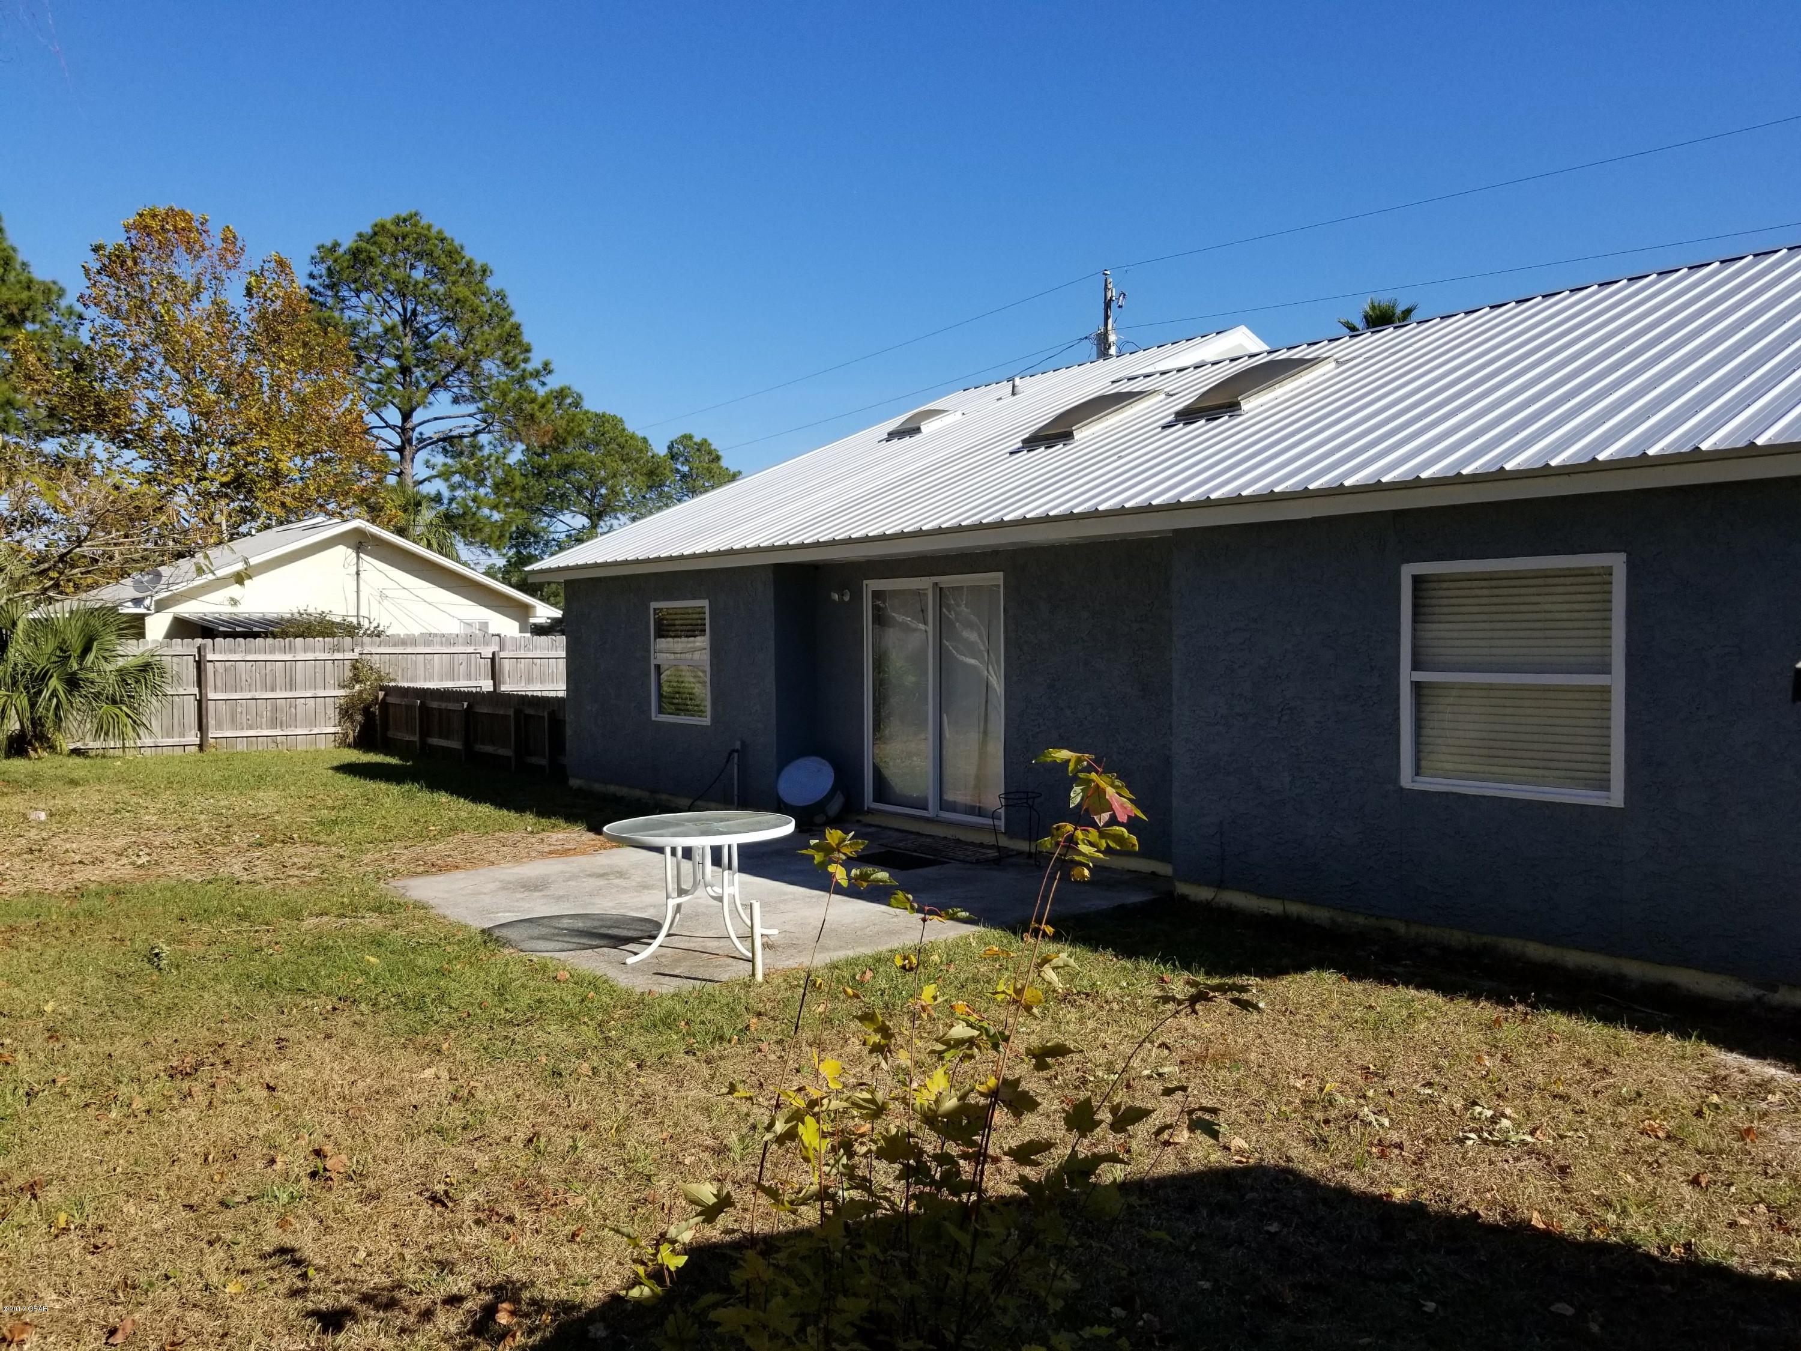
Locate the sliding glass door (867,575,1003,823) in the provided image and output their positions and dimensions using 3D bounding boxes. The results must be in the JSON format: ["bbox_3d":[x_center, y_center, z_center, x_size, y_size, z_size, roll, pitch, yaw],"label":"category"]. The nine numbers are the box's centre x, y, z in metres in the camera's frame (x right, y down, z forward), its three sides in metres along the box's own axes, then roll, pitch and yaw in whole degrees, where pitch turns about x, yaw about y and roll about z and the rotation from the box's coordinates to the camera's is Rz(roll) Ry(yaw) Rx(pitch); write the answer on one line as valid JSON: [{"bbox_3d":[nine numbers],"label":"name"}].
[{"bbox_3d":[0.275,0.191,11.438,0.120,2.039,1.790,-2,2,-39],"label":"sliding glass door"}]

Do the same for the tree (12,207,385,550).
[{"bbox_3d":[-21.227,-6.689,41.215,10.031,14.902,10.031,-1,2,-27],"label":"tree"}]

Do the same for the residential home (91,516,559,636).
[{"bbox_3d":[-15.274,-1.347,34.908,9.100,4.500,10.500,-2,2,-39],"label":"residential home"}]

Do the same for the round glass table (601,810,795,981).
[{"bbox_3d":[-1.078,1.145,7.333,1.004,0.684,1.004,0,2,0],"label":"round glass table"}]

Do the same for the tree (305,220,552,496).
[{"bbox_3d":[-16.367,-7.731,47.239,7.892,16.567,7.892,-1,2,-19],"label":"tree"}]

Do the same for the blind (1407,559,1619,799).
[{"bbox_3d":[3.173,0.018,7.088,0.060,1.167,1.100,-2,2,-39],"label":"blind"}]

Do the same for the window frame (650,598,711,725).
[{"bbox_3d":[-2.197,-0.130,13.595,0.100,1.218,1.154,-2,2,-39],"label":"window frame"}]

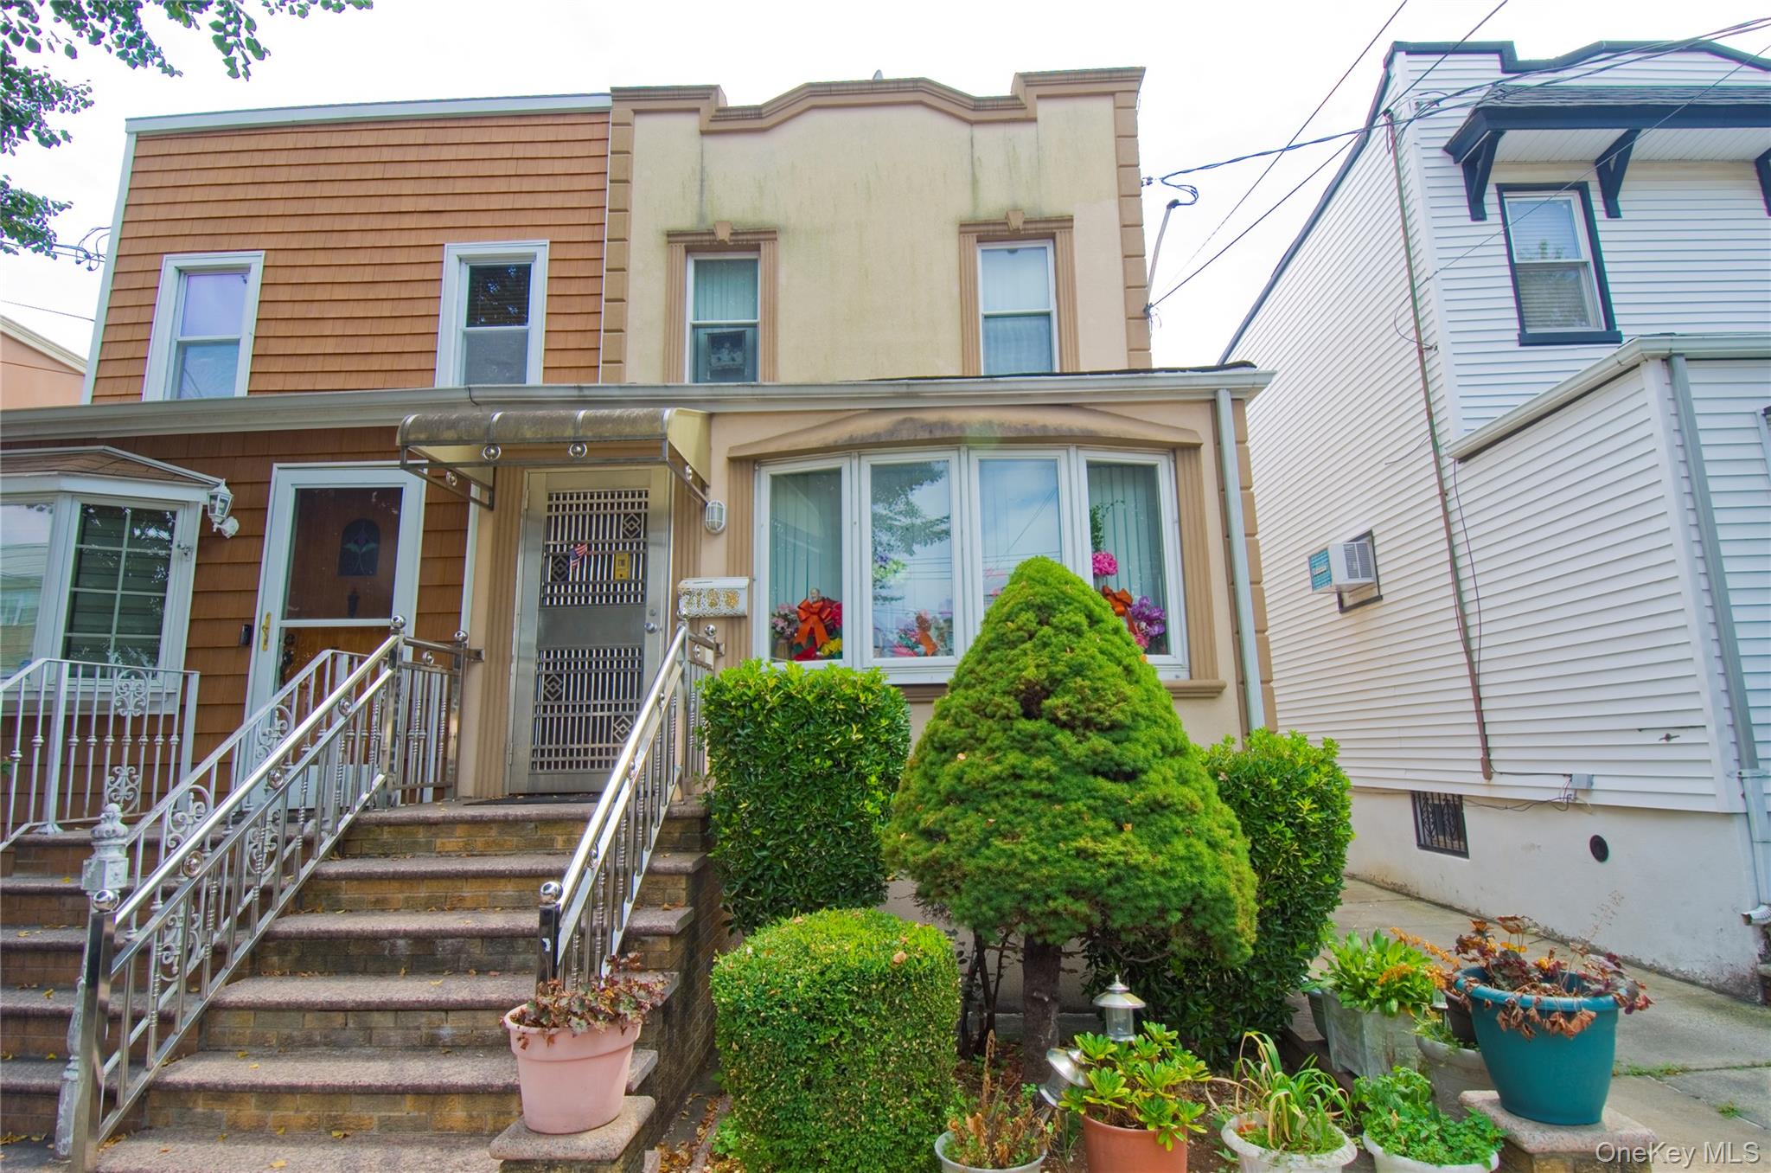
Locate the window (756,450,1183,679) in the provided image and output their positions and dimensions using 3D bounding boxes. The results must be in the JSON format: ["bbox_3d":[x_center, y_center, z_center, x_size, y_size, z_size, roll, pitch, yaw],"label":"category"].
[{"bbox_3d":[0.503,-0.135,5.440,2.687,1.440,0.390,-1,-11,2],"label":"window"}]

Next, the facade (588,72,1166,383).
[{"bbox_3d":[-0.107,-3.182,7.976,4.930,3.080,0.300,-1,-10,2],"label":"facade"}]

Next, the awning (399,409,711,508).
[{"bbox_3d":[-1.881,-0.890,5.281,1.420,0.635,1.000,-1,-11,2],"label":"awning"}]

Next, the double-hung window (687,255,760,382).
[{"bbox_3d":[-1.497,-2.460,8.202,0.681,1.382,0.120,-1,-11,2],"label":"double-hung window"}]

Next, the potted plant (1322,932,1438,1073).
[{"bbox_3d":[1.887,1.575,3.362,0.350,0.490,0.380,-1,-10,2],"label":"potted plant"}]

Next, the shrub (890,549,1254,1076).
[{"bbox_3d":[0.805,1.037,4.099,1.630,2.400,1.640,-1,-10,2],"label":"shrub"}]

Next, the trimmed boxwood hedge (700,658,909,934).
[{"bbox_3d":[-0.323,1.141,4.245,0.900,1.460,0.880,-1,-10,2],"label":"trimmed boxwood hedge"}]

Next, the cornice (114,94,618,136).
[{"bbox_3d":[-5.080,-4.576,8.627,4.850,0.196,0.200,-1,-11,2],"label":"cornice"}]

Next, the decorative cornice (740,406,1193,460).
[{"bbox_3d":[0.474,-0.997,5.418,2.930,0.320,0.370,-1,-10,2],"label":"decorative cornice"}]

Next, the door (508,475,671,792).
[{"bbox_3d":[-1.850,0.251,5.528,0.930,2.050,0.090,-1,-10,2],"label":"door"}]

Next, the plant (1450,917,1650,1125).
[{"bbox_3d":[2.405,1.558,3.204,0.560,0.625,0.530,-1,-11,2],"label":"plant"}]

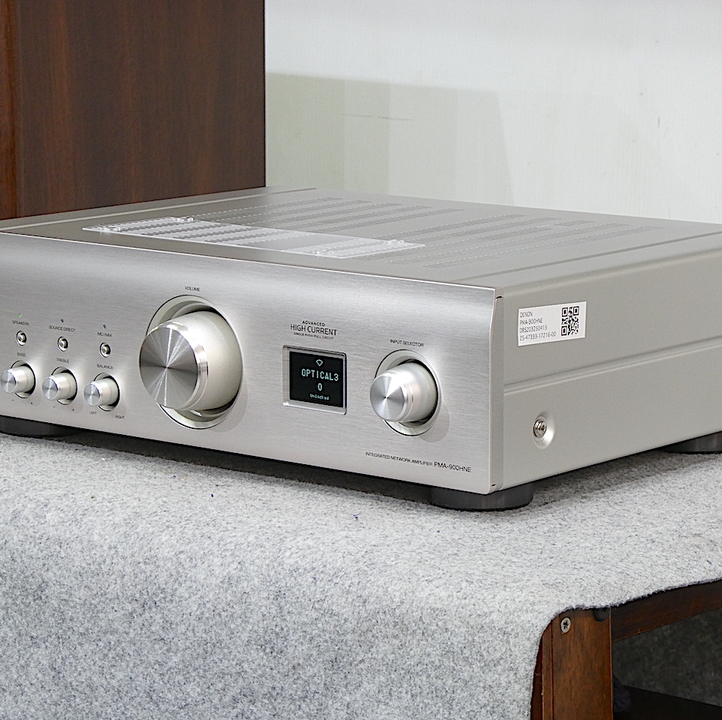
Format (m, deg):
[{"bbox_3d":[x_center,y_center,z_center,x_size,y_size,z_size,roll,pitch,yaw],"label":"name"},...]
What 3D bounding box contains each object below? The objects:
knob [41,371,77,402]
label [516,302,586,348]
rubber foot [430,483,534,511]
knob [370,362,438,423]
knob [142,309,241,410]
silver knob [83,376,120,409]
[{"bbox_3d":[-0.180,0.016,1.747,0.017,0.017,0.013,8,12,39],"label":"knob"},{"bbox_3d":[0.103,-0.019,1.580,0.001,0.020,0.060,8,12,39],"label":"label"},{"bbox_3d":[0.067,0.069,1.618,0.056,0.020,0.056,0,10,0],"label":"rubber foot"},{"bbox_3d":[0.021,0.019,1.574,0.032,0.032,0.021,8,12,39],"label":"knob"},{"bbox_3d":[-0.099,0.002,1.676,0.058,0.058,0.030,8,12,39],"label":"knob"},{"bbox_3d":[-0.153,0.020,1.724,0.016,0.016,0.013,8,12,39],"label":"silver knob"}]

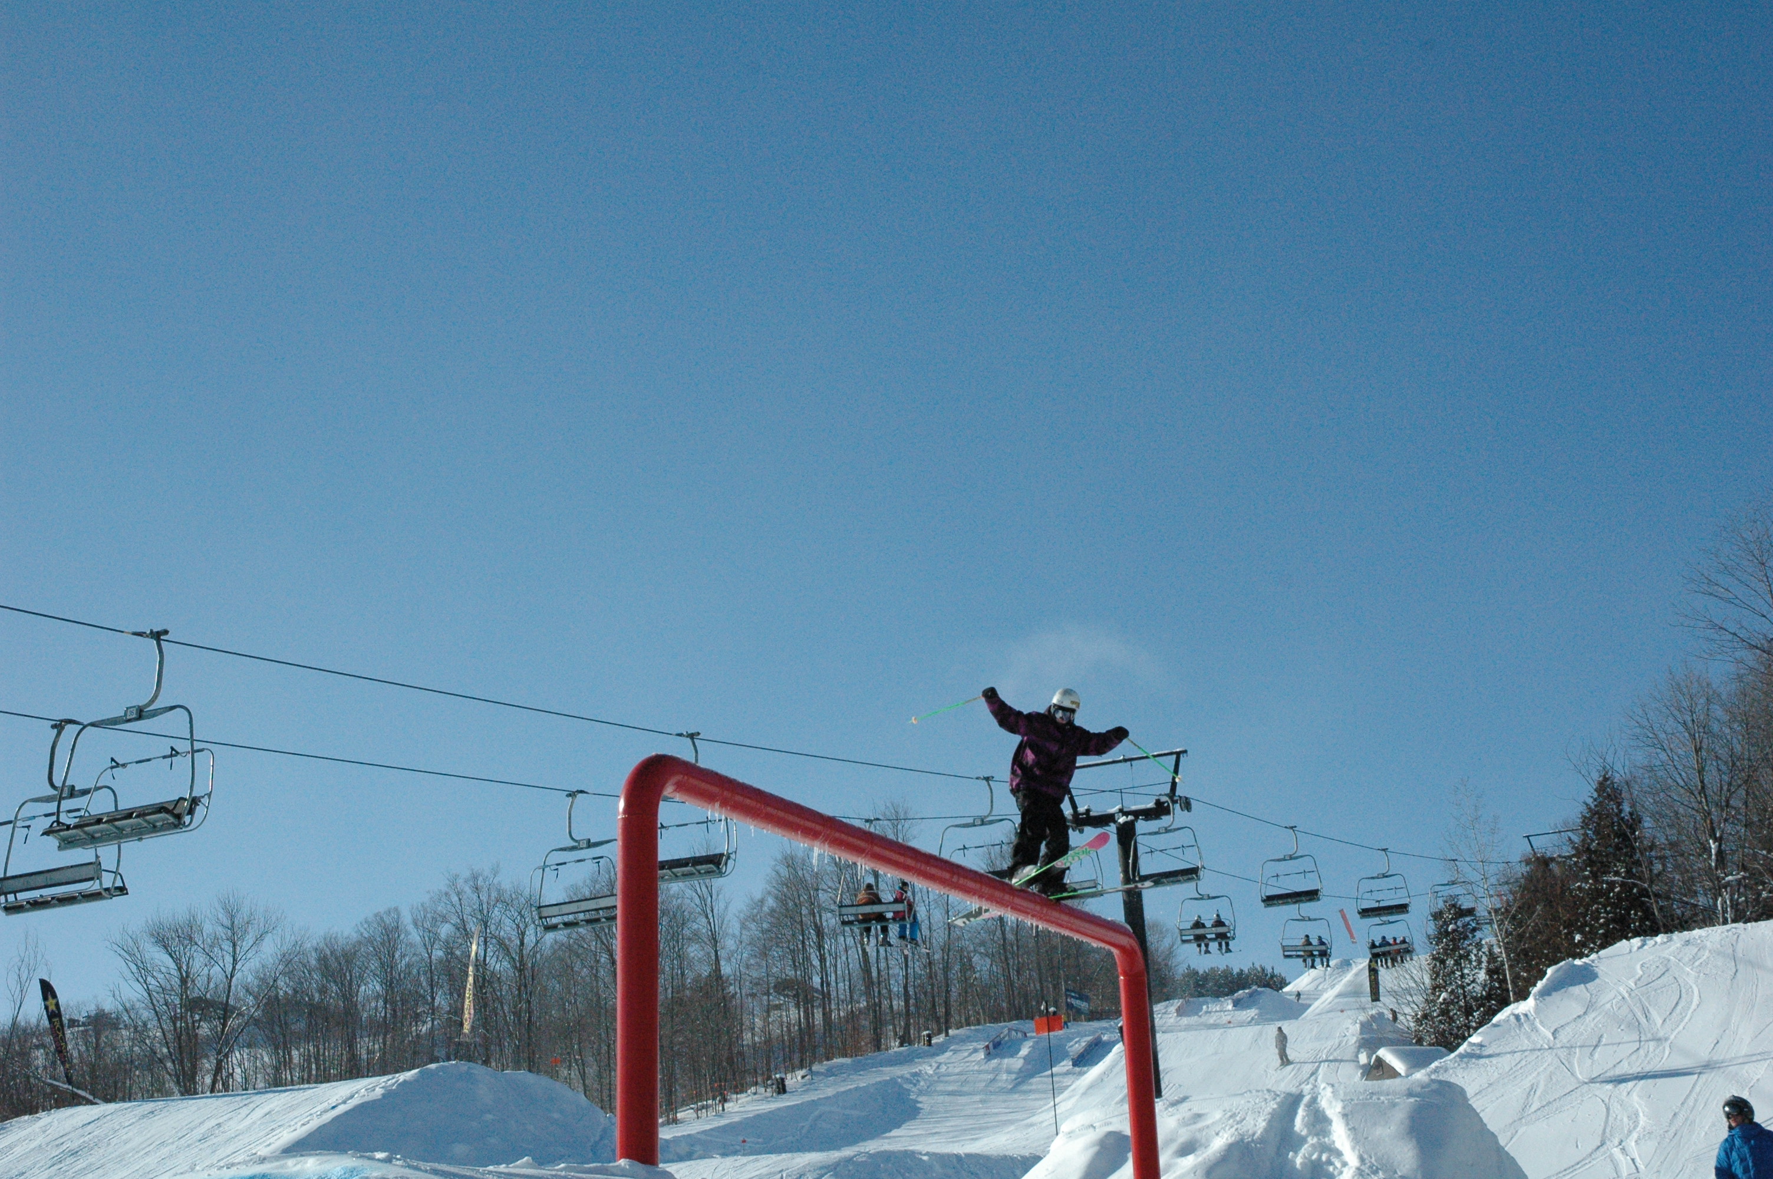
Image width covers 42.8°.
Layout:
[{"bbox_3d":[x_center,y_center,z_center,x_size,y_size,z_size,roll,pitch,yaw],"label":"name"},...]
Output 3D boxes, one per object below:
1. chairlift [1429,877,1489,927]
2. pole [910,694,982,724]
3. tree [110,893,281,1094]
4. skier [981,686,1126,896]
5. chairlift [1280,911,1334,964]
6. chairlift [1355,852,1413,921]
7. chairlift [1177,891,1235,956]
[{"bbox_3d":[27.092,14.294,108.102,2.300,2.850,1.000,-11,-21,24],"label":"chairlift"},{"bbox_3d":[0.549,1.014,19.330,0.070,0.070,1.050,14,-25,-38],"label":"pole"},{"bbox_3d":[-36.361,21.807,120.000,8.800,11.300,8.200,-2,-19,0],"label":"tree"},{"bbox_3d":[1.402,1.712,19.100,1.200,1.700,0.650,6,-21,-22],"label":"skier"},{"bbox_3d":[18.527,14.784,99.588,2.300,2.850,1.000,-11,-21,24],"label":"chairlift"},{"bbox_3d":[20.929,12.386,95.202,2.300,2.850,1.000,-11,-21,24],"label":"chairlift"},{"bbox_3d":[12.263,12.062,86.688,2.300,2.850,1.000,-11,-21,24],"label":"chairlift"}]

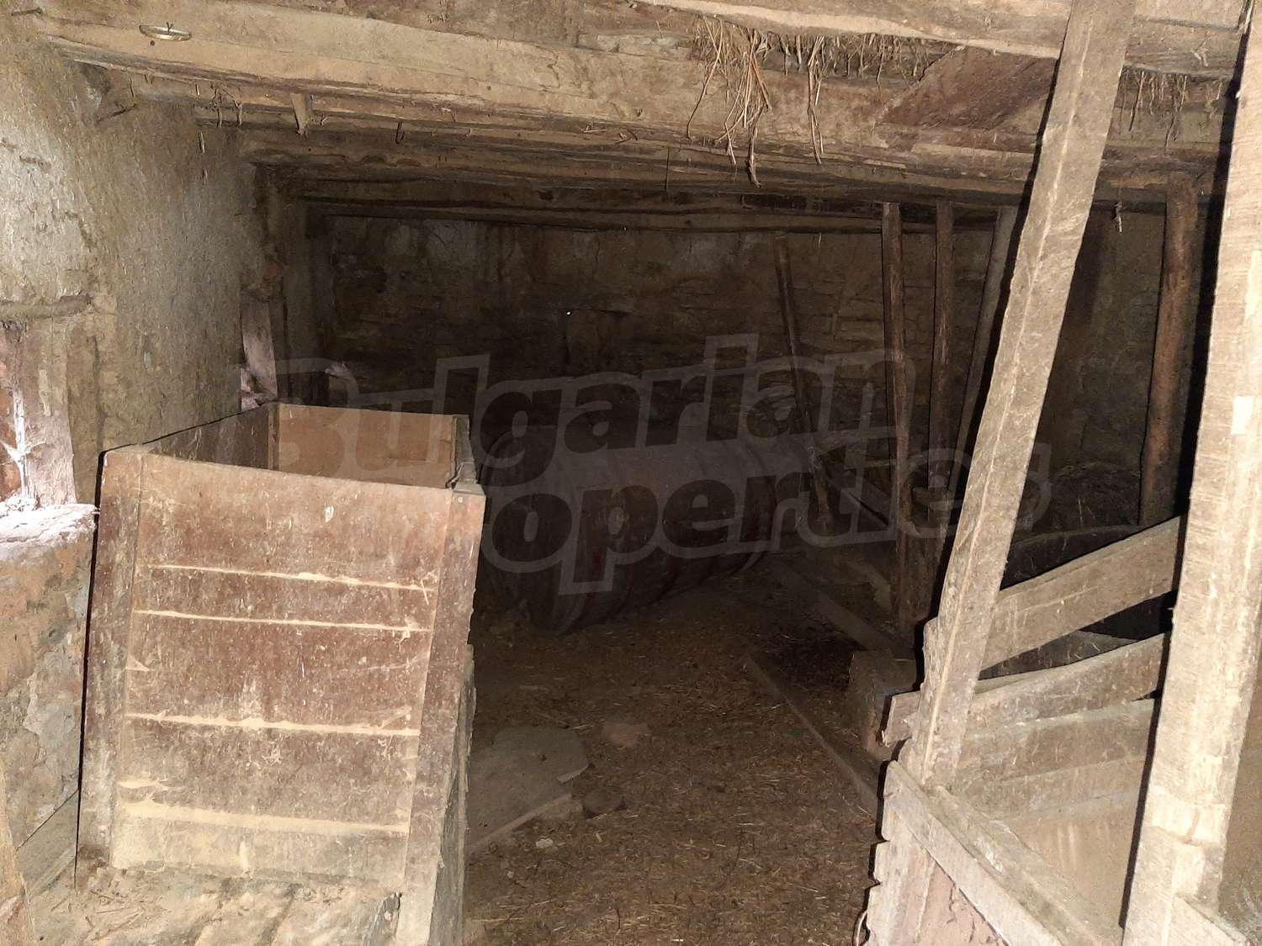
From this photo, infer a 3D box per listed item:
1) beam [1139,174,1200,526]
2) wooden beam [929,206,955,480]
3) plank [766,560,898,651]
[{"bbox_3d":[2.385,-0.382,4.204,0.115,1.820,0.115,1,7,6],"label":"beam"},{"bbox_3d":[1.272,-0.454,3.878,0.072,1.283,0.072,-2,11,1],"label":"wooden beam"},{"bbox_3d":[1.077,0.736,5.260,0.140,0.070,1.760,1,7,-6],"label":"plank"}]

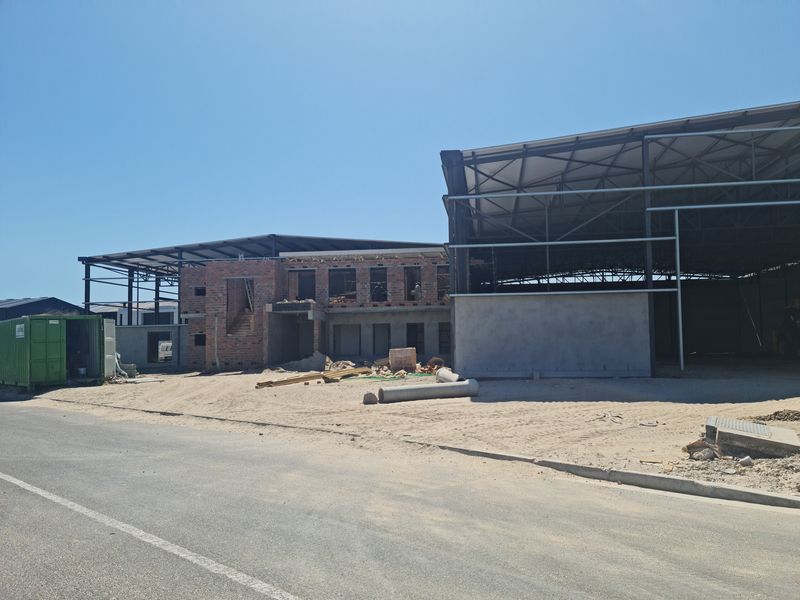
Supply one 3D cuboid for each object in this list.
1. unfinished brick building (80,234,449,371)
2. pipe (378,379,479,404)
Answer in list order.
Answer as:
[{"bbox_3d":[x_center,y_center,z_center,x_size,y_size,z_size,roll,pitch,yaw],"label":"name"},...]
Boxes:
[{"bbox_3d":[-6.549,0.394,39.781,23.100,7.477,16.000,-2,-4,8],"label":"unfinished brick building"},{"bbox_3d":[0.685,2.005,13.757,2.420,0.360,0.360,0,-4,-28],"label":"pipe"}]

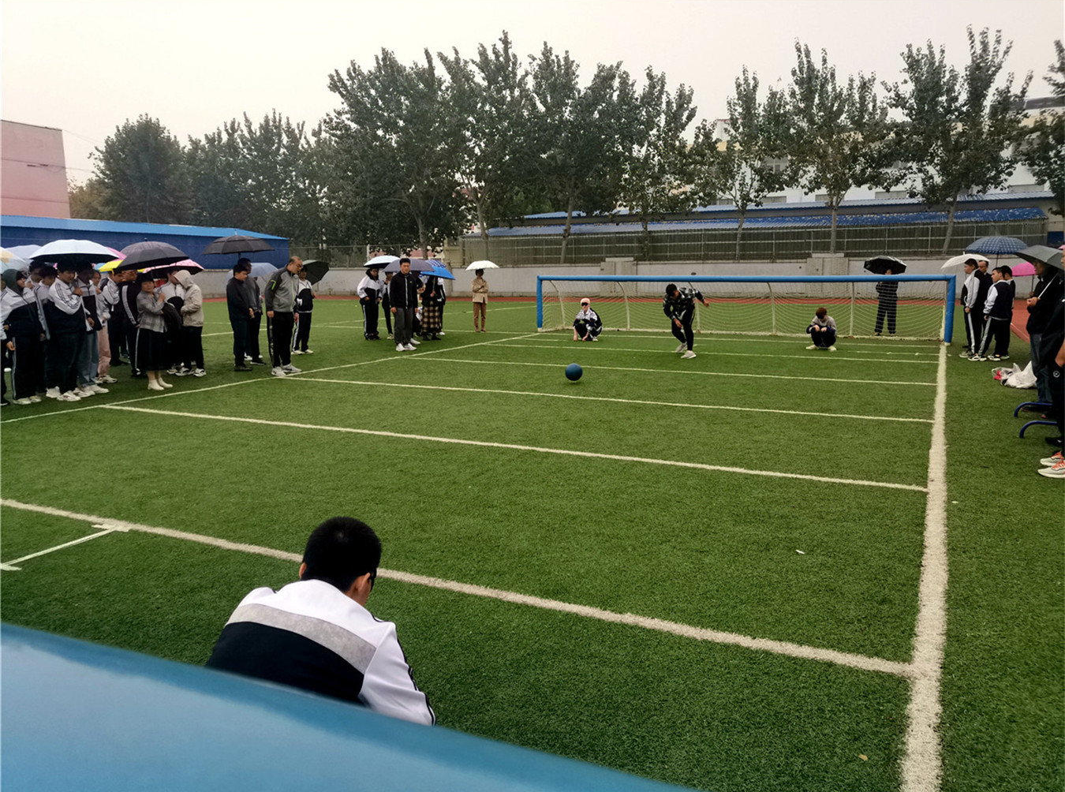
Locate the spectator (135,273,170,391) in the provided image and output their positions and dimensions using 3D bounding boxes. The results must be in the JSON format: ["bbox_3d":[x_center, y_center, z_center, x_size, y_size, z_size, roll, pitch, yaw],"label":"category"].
[{"bbox_3d":[-5.187,-0.884,11.314,0.420,1.560,0.480,6,11,34],"label":"spectator"}]

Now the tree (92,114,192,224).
[{"bbox_3d":[-29.975,-14.929,63.966,7.600,12.990,7.400,0,9,0],"label":"tree"}]

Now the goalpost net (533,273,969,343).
[{"bbox_3d":[4.644,-2.133,19.605,9.516,1.440,1.300,4,10,26],"label":"goalpost net"}]

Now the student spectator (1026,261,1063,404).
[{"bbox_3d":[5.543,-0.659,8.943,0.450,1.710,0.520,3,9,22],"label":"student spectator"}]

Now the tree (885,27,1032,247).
[{"bbox_3d":[20.520,-12.237,40.045,6.540,10.560,6.210,4,10,26],"label":"tree"}]

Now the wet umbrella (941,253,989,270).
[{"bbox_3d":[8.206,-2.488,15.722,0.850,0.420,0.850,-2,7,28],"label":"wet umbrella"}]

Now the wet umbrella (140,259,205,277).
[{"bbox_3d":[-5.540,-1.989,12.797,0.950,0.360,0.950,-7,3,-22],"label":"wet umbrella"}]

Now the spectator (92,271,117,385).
[{"bbox_3d":[-6.135,-0.989,11.869,0.380,1.600,0.450,3,9,22],"label":"spectator"}]

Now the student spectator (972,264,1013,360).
[{"bbox_3d":[7.881,-1.413,14.179,0.480,1.580,0.500,8,12,44],"label":"student spectator"}]

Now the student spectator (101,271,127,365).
[{"bbox_3d":[-7.057,-1.326,14.058,0.450,1.620,0.500,3,9,20],"label":"student spectator"}]

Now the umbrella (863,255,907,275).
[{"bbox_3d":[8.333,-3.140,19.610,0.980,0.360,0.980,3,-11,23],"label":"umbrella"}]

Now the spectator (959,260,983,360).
[{"bbox_3d":[7.799,-1.564,14.777,0.380,1.730,0.460,5,10,31],"label":"spectator"}]

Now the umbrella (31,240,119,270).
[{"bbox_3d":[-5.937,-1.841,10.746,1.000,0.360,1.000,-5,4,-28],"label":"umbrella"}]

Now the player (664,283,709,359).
[{"bbox_3d":[2.851,-1.428,15.340,0.720,1.340,0.900,4,10,28],"label":"player"}]

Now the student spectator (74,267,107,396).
[{"bbox_3d":[-5.726,-0.861,10.743,0.400,1.680,0.500,5,10,29],"label":"student spectator"}]

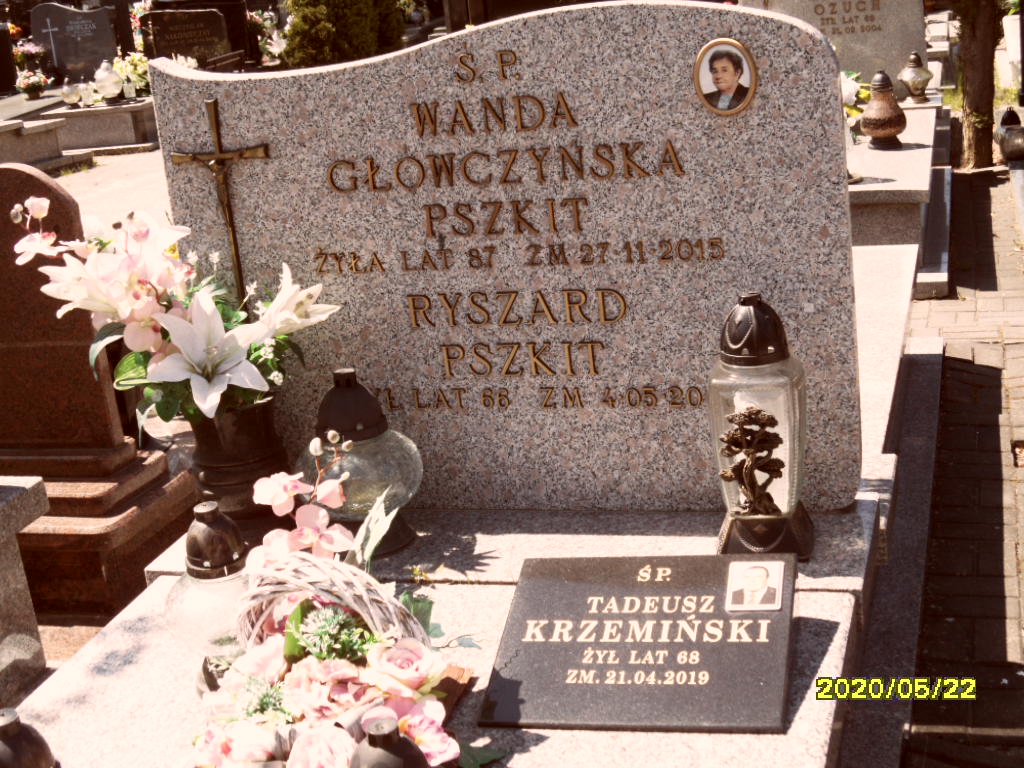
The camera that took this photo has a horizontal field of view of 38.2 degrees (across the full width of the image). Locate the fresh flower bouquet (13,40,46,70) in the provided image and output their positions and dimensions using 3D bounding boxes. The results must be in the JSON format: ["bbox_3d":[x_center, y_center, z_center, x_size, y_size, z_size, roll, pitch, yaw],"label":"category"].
[{"bbox_3d":[-3.863,-2.608,11.771,0.262,0.240,0.229,-1,21,18],"label":"fresh flower bouquet"}]

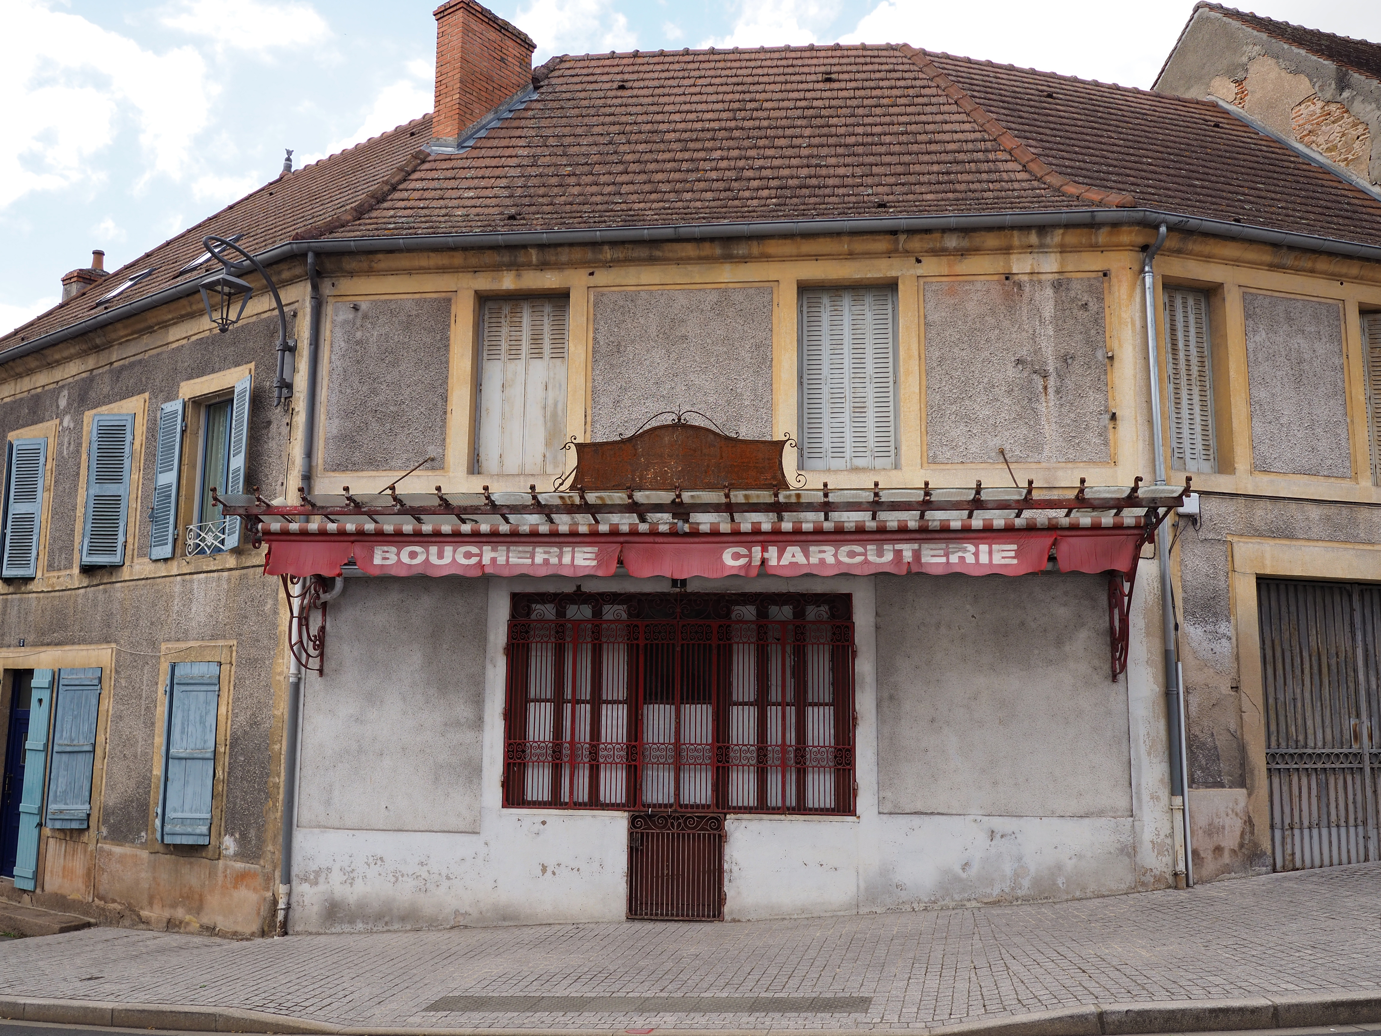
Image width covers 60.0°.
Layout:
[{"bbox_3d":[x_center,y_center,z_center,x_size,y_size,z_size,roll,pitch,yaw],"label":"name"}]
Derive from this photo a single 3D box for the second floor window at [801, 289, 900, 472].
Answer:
[{"bbox_3d":[1.496,-1.342,11.367,0.950,1.822,0.200,0,-8,7],"label":"second floor window"}]

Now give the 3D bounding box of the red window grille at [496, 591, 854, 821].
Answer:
[{"bbox_3d":[-0.120,1.668,10.939,3.229,1.988,0.100,0,-8,7],"label":"red window grille"}]

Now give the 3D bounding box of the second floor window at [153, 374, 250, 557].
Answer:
[{"bbox_3d":[-5.338,-0.458,12.960,1.643,1.809,0.250,-6,-10,37],"label":"second floor window"}]

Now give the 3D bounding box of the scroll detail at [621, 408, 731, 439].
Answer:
[{"bbox_3d":[-0.101,-0.751,9.573,0.887,0.238,0.040,0,-8,7],"label":"scroll detail"}]

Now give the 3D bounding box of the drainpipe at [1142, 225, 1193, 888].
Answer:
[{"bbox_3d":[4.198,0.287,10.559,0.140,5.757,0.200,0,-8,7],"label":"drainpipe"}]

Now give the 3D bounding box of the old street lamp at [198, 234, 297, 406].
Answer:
[{"bbox_3d":[-4.337,-1.918,11.791,0.420,1.541,0.944,-6,-10,37],"label":"old street lamp"}]

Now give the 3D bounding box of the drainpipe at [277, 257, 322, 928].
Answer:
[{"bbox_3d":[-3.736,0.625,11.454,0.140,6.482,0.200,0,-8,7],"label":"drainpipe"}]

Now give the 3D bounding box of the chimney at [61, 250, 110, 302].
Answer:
[{"bbox_3d":[-10.225,-4.031,20.270,0.540,1.067,0.560,-6,-10,37],"label":"chimney"}]

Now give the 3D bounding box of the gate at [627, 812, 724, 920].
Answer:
[{"bbox_3d":[-0.133,3.132,10.760,0.880,0.935,0.060,0,-8,7],"label":"gate"}]

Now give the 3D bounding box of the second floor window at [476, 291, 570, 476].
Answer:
[{"bbox_3d":[-1.663,-1.317,11.740,0.971,1.827,0.200,0,-8,7],"label":"second floor window"}]

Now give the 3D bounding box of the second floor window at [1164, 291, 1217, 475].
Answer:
[{"bbox_3d":[4.635,-1.318,11.162,0.717,1.825,0.200,3,-9,-18],"label":"second floor window"}]

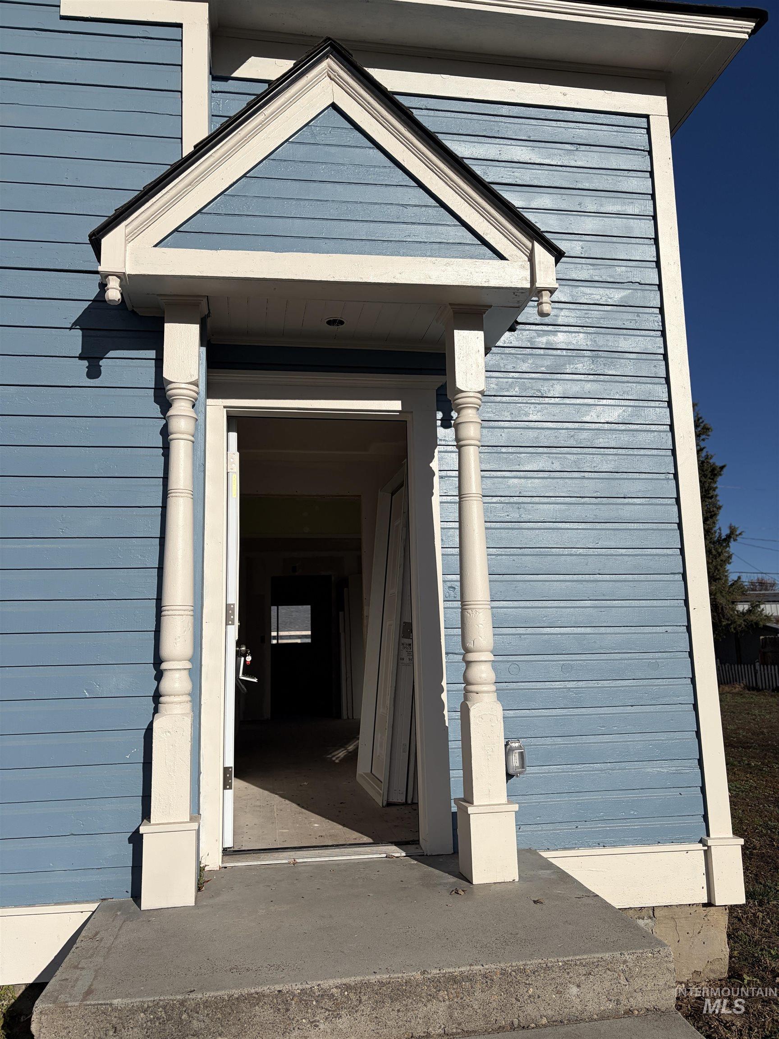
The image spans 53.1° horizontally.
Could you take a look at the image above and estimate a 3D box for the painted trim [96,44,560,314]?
[{"bbox_3d":[-0.274,-1.382,3.604,1.915,1.194,0.813,0,-9,-8],"label":"painted trim"}]

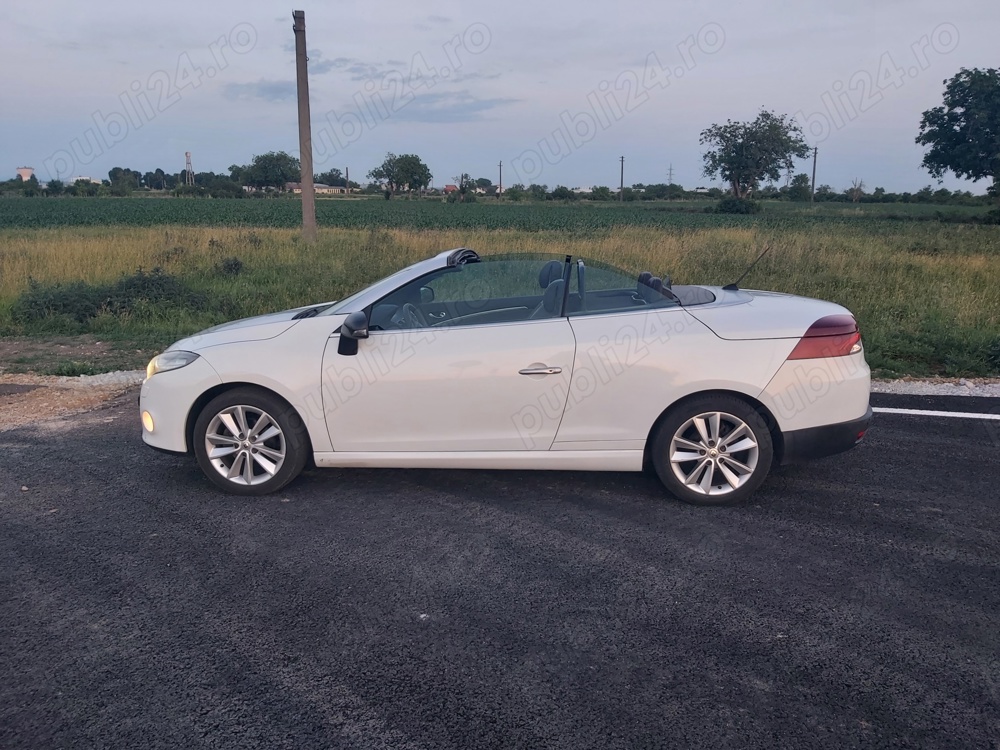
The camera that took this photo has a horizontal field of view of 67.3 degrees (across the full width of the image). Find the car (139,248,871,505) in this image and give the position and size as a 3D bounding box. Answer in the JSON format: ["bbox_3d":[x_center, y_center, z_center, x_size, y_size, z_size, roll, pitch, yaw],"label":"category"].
[{"bbox_3d":[-0.011,-0.161,4.919,4.485,1.380,1.840,1,14,2],"label":"car"}]

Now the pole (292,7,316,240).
[{"bbox_3d":[-6.307,-7.879,24.323,0.420,7.220,0.380,0,14,0],"label":"pole"}]

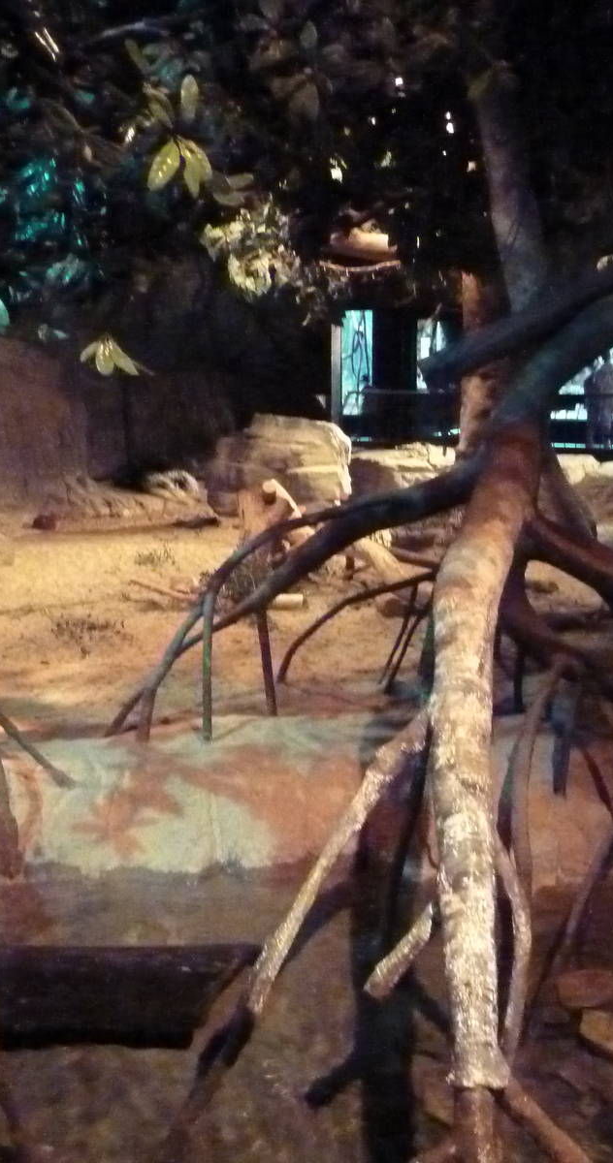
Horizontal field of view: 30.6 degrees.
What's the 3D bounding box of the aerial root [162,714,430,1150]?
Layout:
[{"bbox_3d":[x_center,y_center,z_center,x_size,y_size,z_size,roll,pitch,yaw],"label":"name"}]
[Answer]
[{"bbox_3d":[-0.028,1.099,3.525,0.220,1.530,0.220,31,-2,-6],"label":"aerial root"}]

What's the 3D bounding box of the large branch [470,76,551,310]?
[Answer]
[{"bbox_3d":[0.660,-1.260,3.650,0.165,0.726,0.165,-13,8,2],"label":"large branch"}]

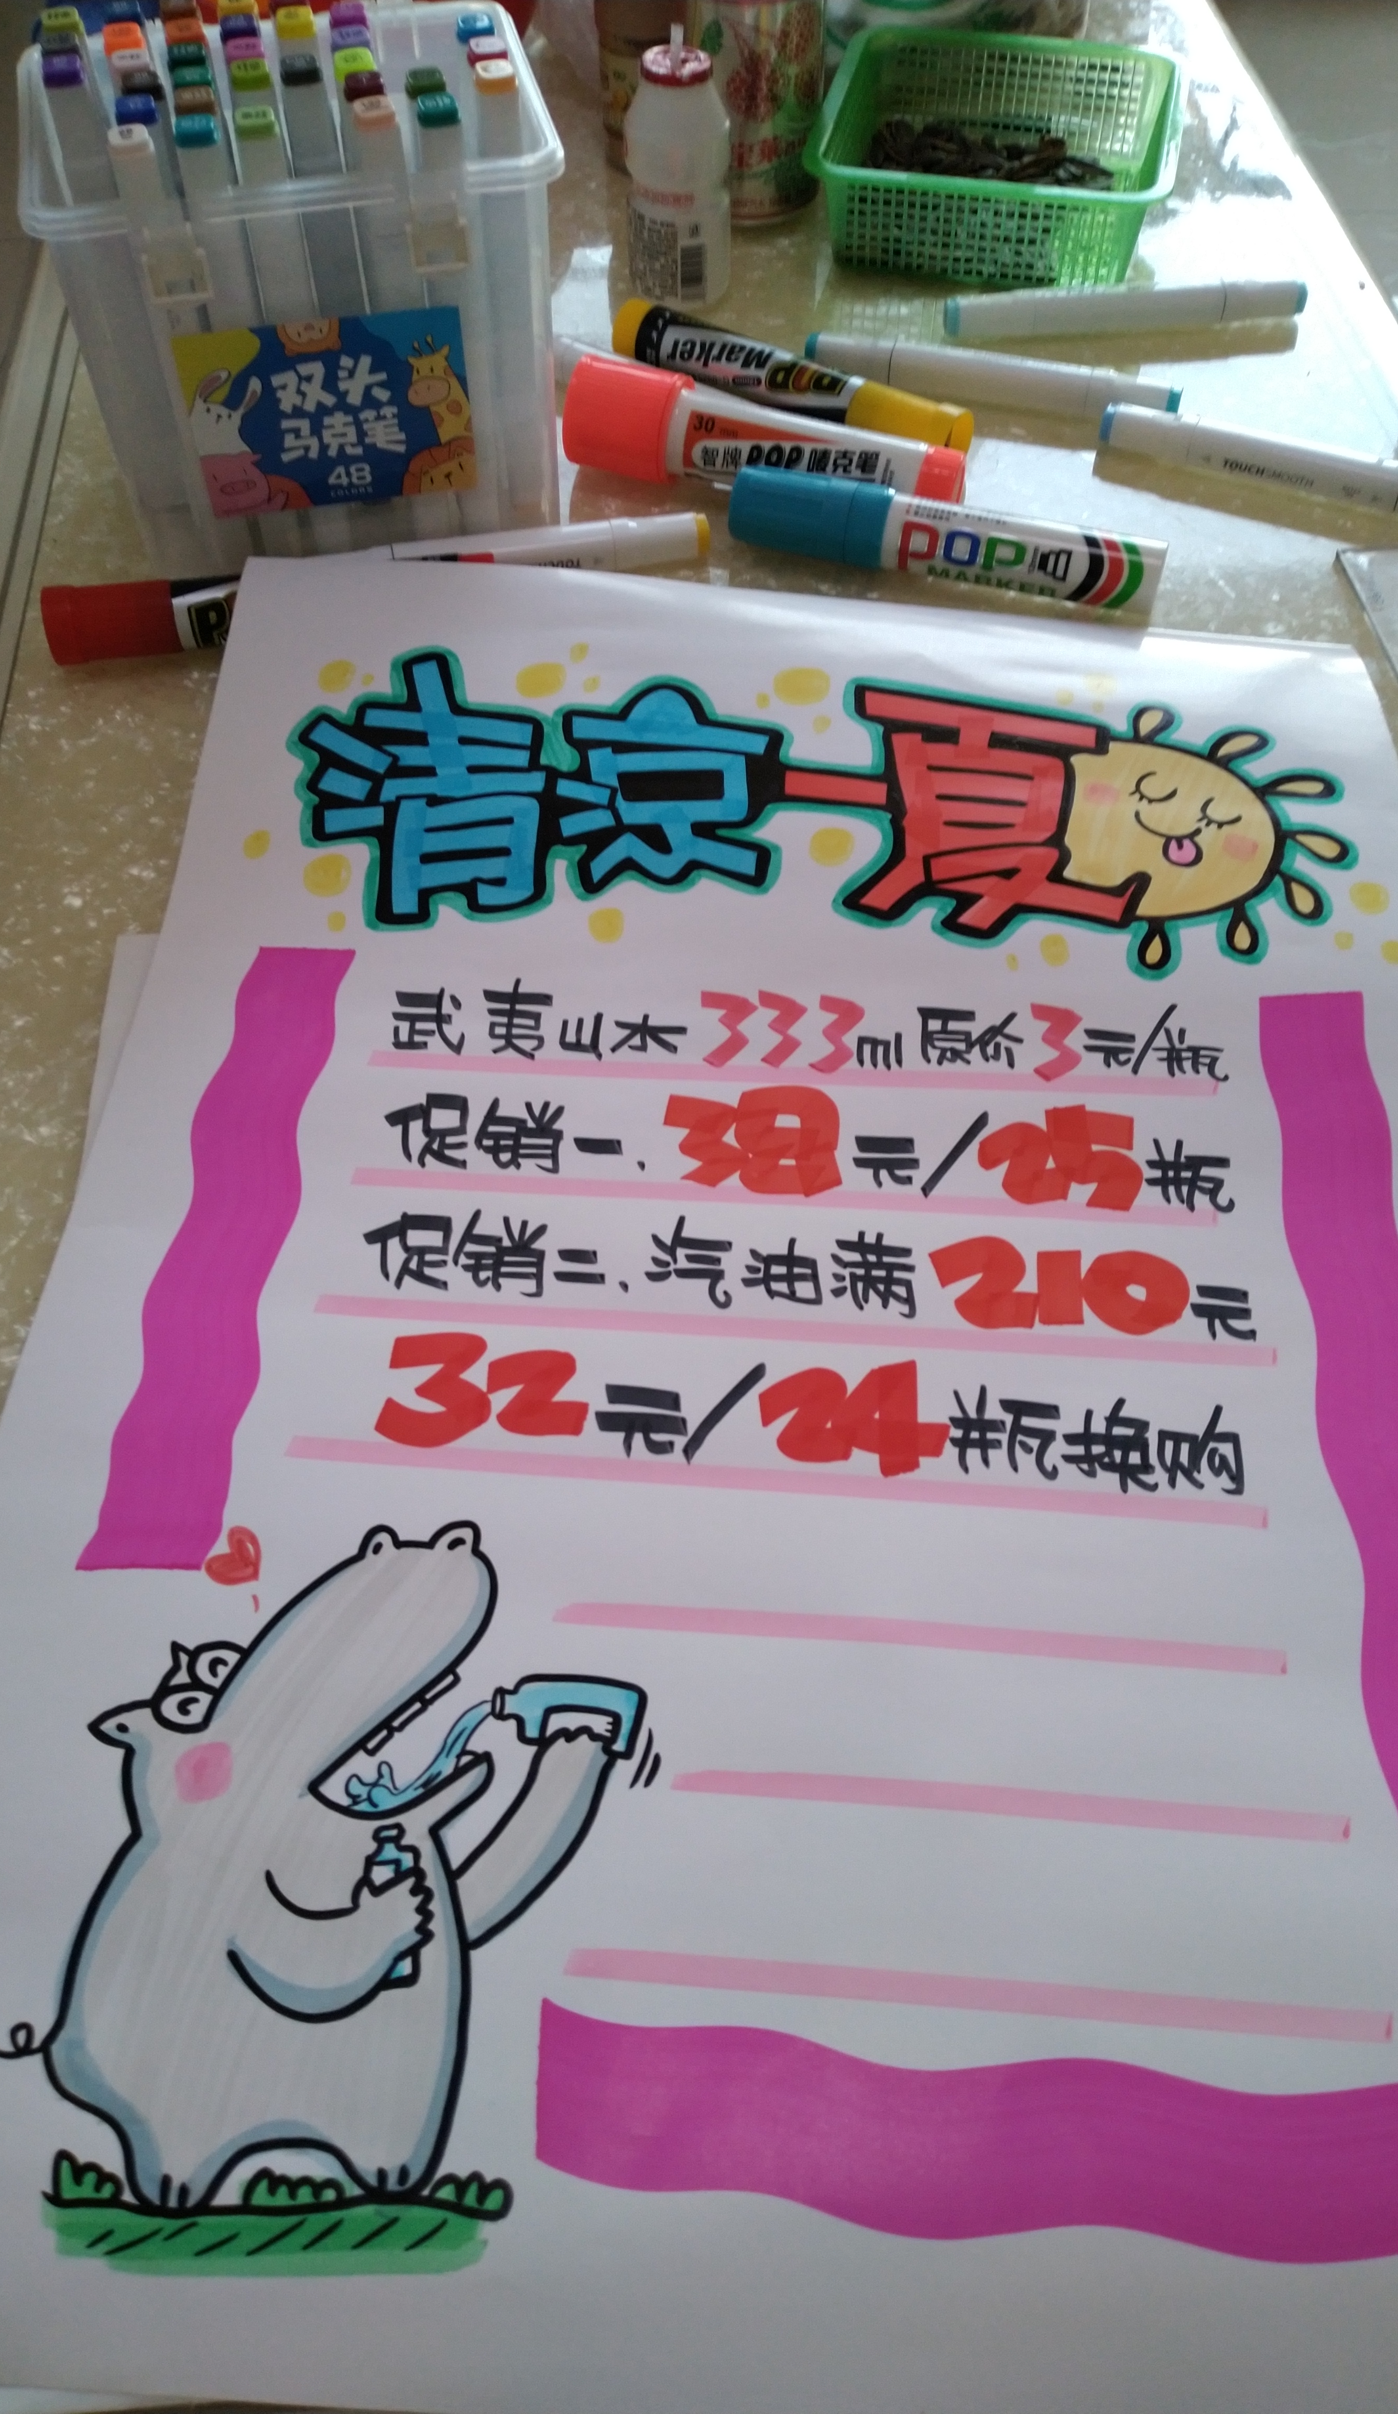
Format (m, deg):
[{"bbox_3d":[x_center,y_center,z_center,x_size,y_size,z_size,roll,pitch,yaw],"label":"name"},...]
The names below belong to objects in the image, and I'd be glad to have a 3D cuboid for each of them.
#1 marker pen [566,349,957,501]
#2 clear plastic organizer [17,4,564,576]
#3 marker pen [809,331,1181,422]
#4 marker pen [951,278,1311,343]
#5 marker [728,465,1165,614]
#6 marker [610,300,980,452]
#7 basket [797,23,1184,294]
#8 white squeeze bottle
[{"bbox_3d":[0.025,-0.297,0.706,0.158,0.036,0.040,13,57,9],"label":"marker pen"},{"bbox_3d":[-0.137,-0.331,0.663,0.171,0.148,0.118,-9,57,-6],"label":"clear plastic organizer"},{"bbox_3d":[0.121,-0.345,0.750,0.154,0.015,0.016,12,57,8],"label":"marker pen"},{"bbox_3d":[0.184,-0.386,0.778,0.155,0.015,0.016,-4,56,-2],"label":"marker pen"},{"bbox_3d":[0.092,-0.250,0.679,0.162,0.028,0.028,13,57,9],"label":"marker"},{"bbox_3d":[0.037,-0.341,0.742,0.160,0.025,0.025,25,60,16],"label":"marker"},{"bbox_3d":[0.132,-0.463,0.808,0.148,0.050,0.119,9,57,7],"label":"basket"},{"bbox_3d":[-0.008,-0.441,0.763,0.044,0.101,0.044,0,56,0],"label":"white squeeze bottle"}]

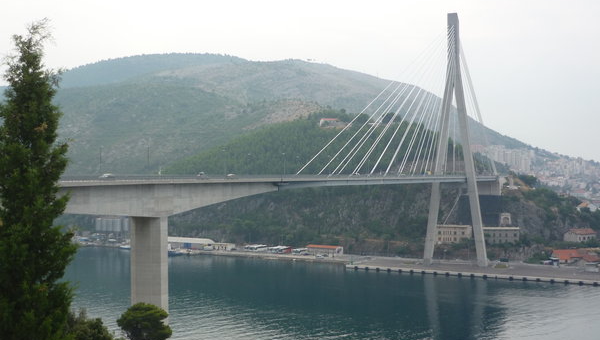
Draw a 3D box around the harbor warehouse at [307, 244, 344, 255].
[{"bbox_3d":[16.100,52.300,498.000,23.000,6.000,8.500,-1,0,34],"label":"harbor warehouse"}]

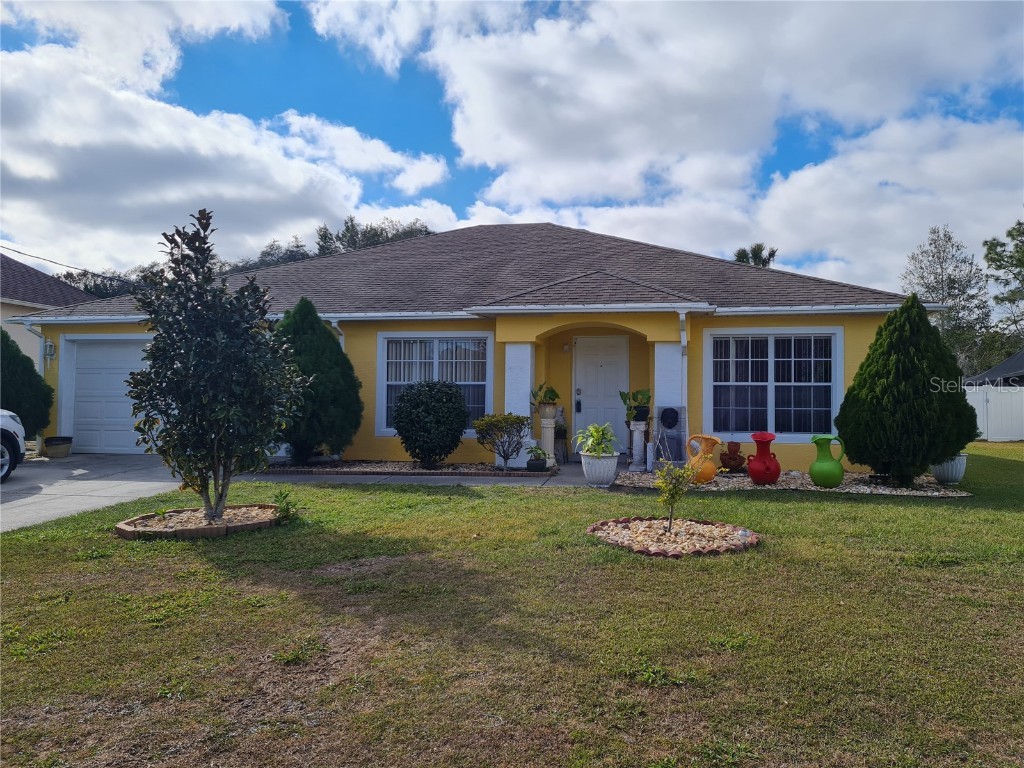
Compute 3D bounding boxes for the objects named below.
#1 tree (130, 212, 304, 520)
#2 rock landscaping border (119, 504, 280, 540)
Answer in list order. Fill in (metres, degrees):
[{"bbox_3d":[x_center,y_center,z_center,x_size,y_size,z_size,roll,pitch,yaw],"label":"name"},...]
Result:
[{"bbox_3d":[-2.995,-0.204,7.865,1.830,3.200,1.750,0,-2,10],"label":"tree"},{"bbox_3d":[-3.139,1.395,7.802,1.520,0.160,1.250,2,-2,-20],"label":"rock landscaping border"}]

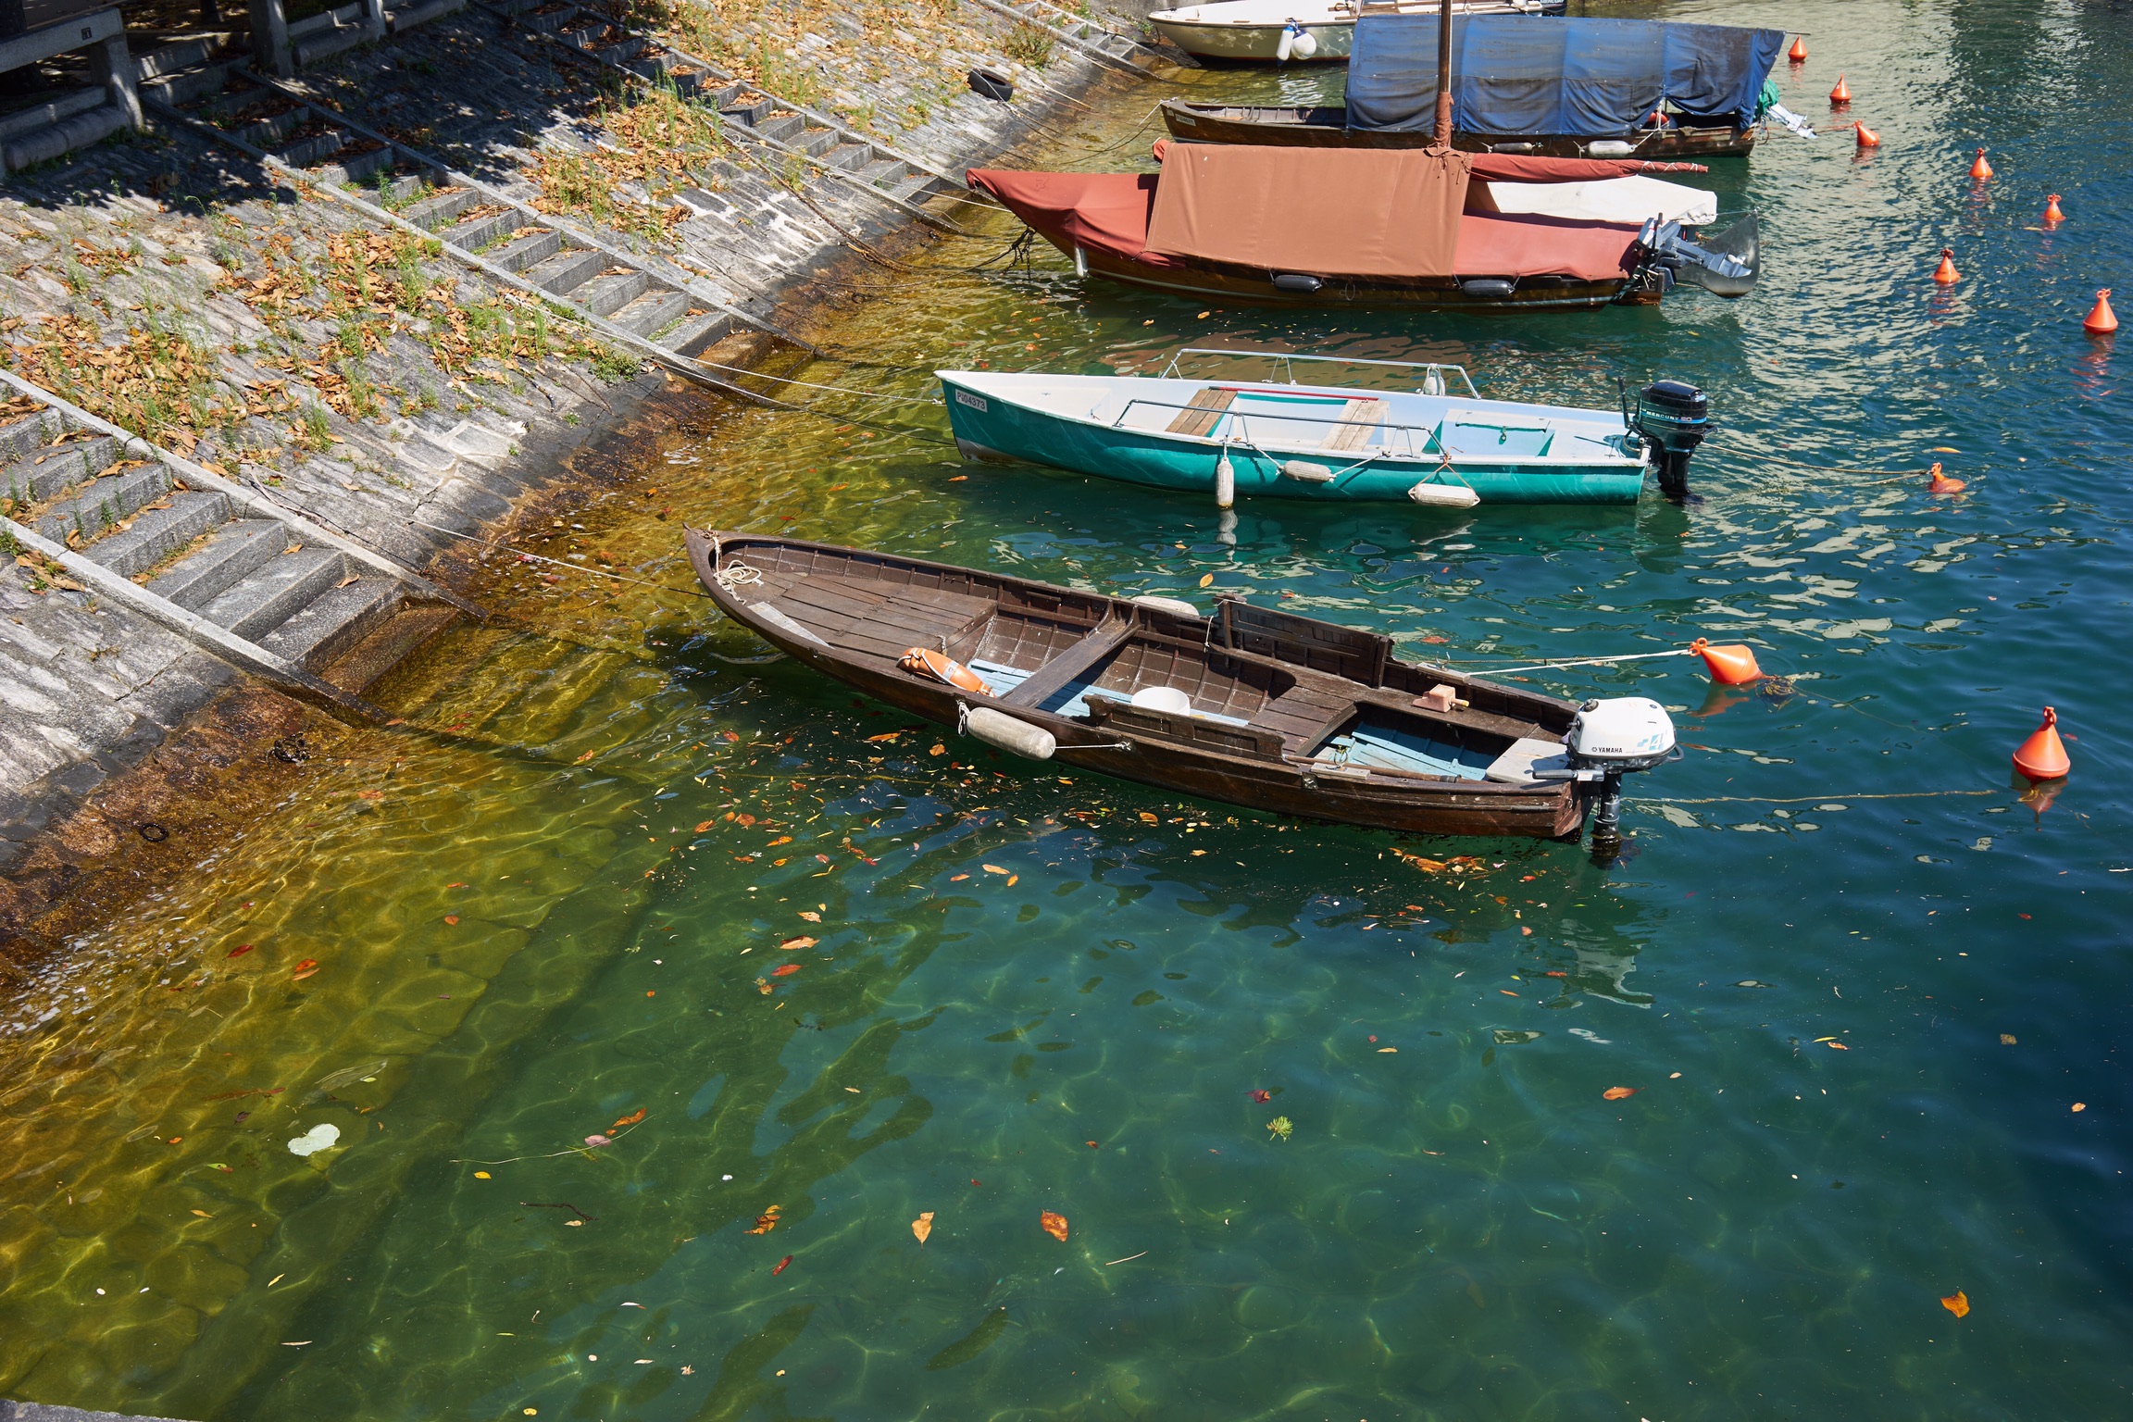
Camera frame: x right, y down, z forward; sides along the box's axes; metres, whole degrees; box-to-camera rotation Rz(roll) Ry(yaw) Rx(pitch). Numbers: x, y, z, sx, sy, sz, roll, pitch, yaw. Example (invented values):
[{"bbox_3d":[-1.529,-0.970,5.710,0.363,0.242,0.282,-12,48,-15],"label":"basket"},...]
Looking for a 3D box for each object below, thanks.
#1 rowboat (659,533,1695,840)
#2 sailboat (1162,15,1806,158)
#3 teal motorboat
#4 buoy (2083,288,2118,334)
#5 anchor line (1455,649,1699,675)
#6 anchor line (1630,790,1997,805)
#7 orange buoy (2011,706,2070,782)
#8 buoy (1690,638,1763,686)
[{"bbox_3d":[0.133,-0.253,11.667,5.499,0.740,1.520,11,30,24],"label":"rowboat"},{"bbox_3d":[4.627,-7.136,23.829,7.070,1.570,1.600,2,28,7],"label":"sailboat"},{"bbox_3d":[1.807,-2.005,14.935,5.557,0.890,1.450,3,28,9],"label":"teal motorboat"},{"bbox_3d":[8.671,-3.327,17.318,0.285,0.405,0.285,-2,27,0],"label":"buoy"},{"bbox_3d":[2.860,-0.279,11.522,1.500,0.100,0.080,-10,28,-15],"label":"anchor line"},{"bbox_3d":[3.838,0.445,10.652,1.900,0.030,0.060,-2,27,1],"label":"anchor line"},{"bbox_3d":[5.092,0.182,10.736,0.300,0.435,0.300,3,27,-3],"label":"orange buoy"},{"bbox_3d":[3.790,-0.276,11.834,0.440,0.290,0.290,25,15,-29],"label":"buoy"}]

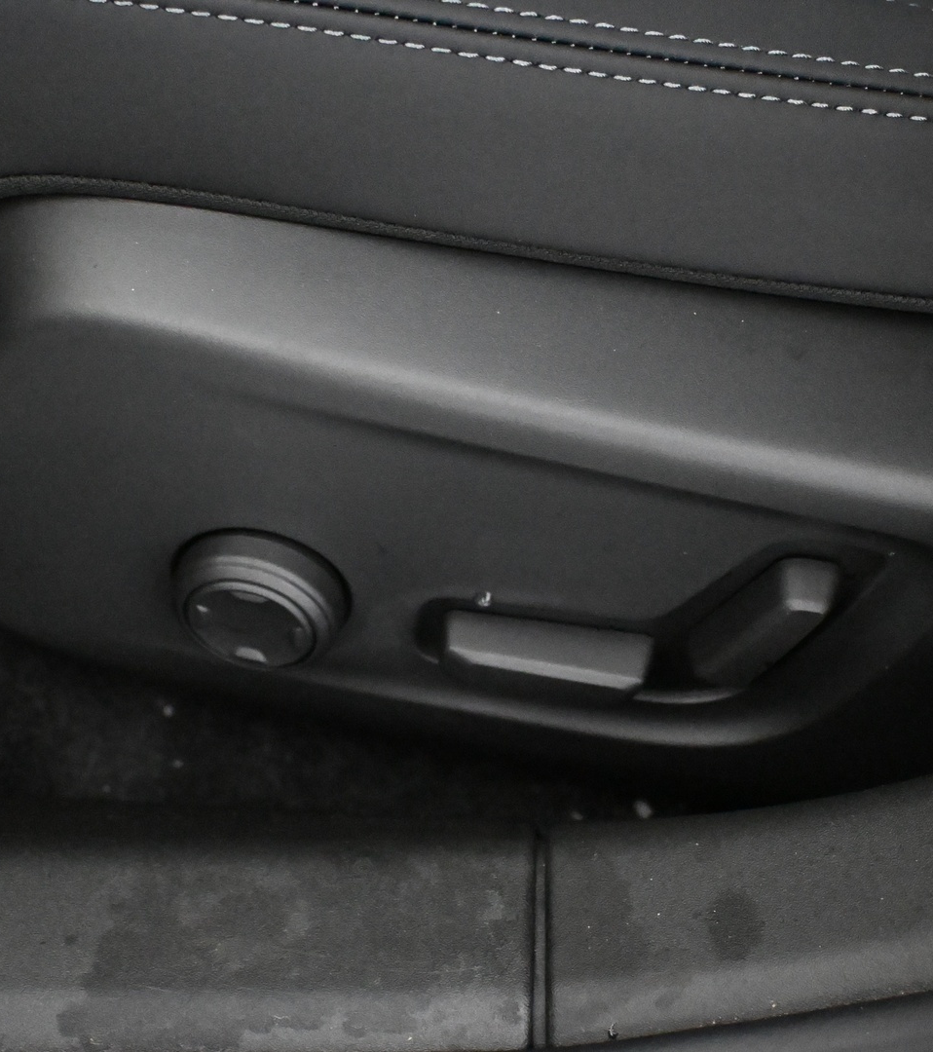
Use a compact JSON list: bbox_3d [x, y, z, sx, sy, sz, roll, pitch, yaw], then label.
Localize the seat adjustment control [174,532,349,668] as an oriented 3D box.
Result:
[{"bbox_3d":[-0.061,0.024,0.497,0.052,0.052,0.014,7,47,7],"label":"seat adjustment control"}]

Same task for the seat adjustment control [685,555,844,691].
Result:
[{"bbox_3d":[0.084,0.029,0.487,0.014,0.046,0.018,27,44,-18],"label":"seat adjustment control"}]

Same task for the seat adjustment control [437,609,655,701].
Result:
[{"bbox_3d":[0.025,0.040,0.509,0.060,0.013,0.018,9,47,1],"label":"seat adjustment control"}]

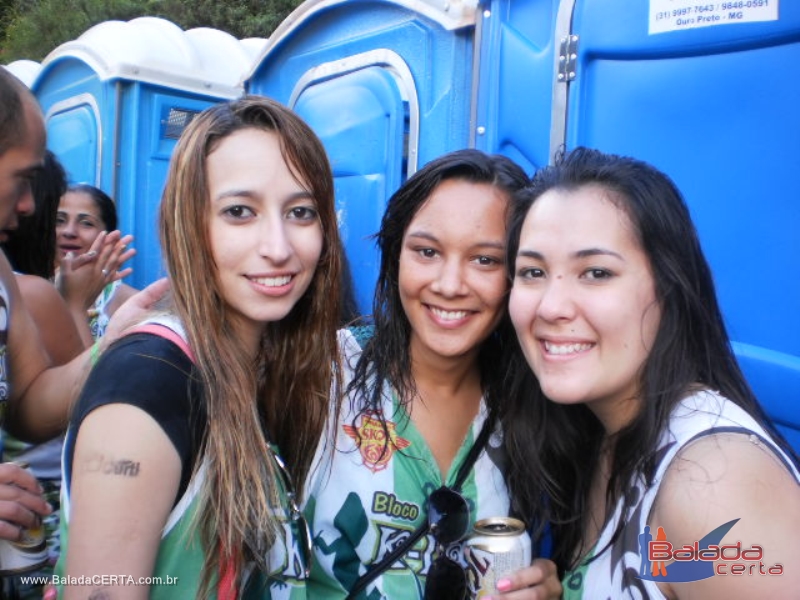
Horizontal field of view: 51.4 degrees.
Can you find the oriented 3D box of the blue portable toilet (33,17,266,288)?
[{"bbox_3d":[-0.883,0.058,3.610,1.200,2.300,1.100,1,3,-41],"label":"blue portable toilet"}]

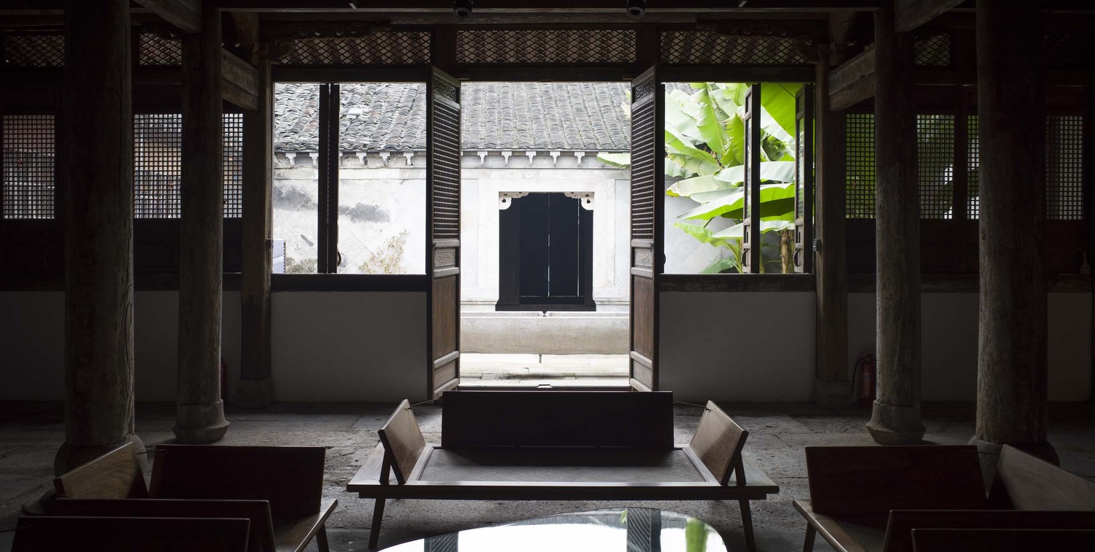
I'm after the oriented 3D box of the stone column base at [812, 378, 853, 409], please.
[{"bbox_3d":[2.644,1.096,7.900,0.390,0.270,0.370,0,1,0],"label":"stone column base"}]

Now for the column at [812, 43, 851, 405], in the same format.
[{"bbox_3d":[2.646,-0.482,7.930,0.350,3.370,0.350,0,1,0],"label":"column"}]

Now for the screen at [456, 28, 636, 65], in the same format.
[{"bbox_3d":[-0.015,-2.041,7.579,1.627,0.325,0.051,0,2,0],"label":"screen"}]

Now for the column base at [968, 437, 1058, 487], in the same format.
[{"bbox_3d":[2.655,1.087,4.854,0.515,0.335,0.515,0,2,0],"label":"column base"}]

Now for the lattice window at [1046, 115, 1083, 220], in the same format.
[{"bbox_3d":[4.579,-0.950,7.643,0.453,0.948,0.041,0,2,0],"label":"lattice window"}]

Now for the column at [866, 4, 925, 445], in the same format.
[{"bbox_3d":[2.660,-0.410,6.500,0.430,3.420,0.430,0,1,0],"label":"column"}]

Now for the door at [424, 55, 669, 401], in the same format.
[{"bbox_3d":[-0.020,-0.386,7.700,2.060,2.900,0.740,0,1,0],"label":"door"}]

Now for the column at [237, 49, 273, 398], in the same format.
[{"bbox_3d":[-2.588,-0.409,7.556,0.304,3.111,0.304,0,2,0],"label":"column"}]

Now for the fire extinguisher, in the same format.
[{"bbox_3d":[2.786,0.922,7.447,0.206,0.469,0.154,0,2,0],"label":"fire extinguisher"}]

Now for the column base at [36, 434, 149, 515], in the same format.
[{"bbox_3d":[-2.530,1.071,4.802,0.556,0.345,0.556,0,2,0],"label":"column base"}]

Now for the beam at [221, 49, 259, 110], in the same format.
[{"bbox_3d":[-2.596,-1.606,6.888,0.124,0.350,1.133,0,2,0],"label":"beam"}]

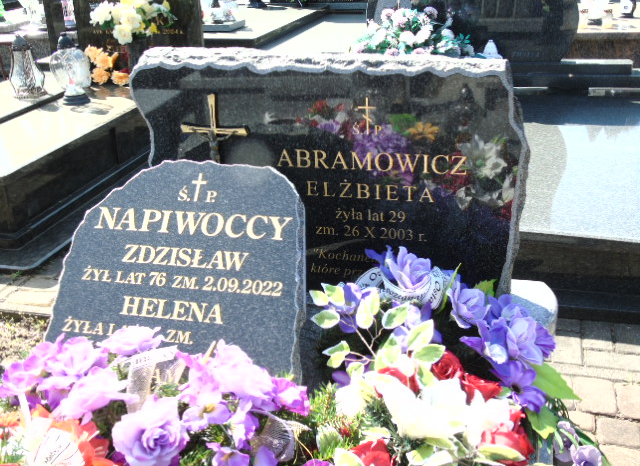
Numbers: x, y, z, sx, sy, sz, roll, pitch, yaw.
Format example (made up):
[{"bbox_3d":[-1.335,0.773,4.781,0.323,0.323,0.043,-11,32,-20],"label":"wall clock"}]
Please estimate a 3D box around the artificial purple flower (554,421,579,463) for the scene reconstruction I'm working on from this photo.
[{"bbox_3d":[0.442,0.374,1.320,0.045,0.068,0.042,-3,24,0],"label":"artificial purple flower"}]

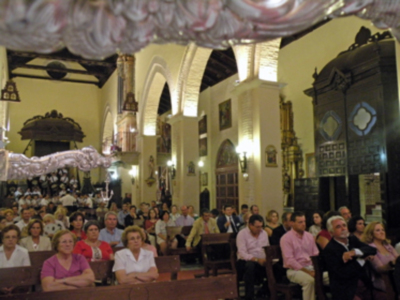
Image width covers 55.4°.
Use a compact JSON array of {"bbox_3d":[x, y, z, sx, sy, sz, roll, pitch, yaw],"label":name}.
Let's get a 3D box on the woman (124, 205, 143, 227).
[{"bbox_3d":[-1.866,2.210,10.801,0.500,1.250,0.750,2,-6,-24],"label":"woman"}]

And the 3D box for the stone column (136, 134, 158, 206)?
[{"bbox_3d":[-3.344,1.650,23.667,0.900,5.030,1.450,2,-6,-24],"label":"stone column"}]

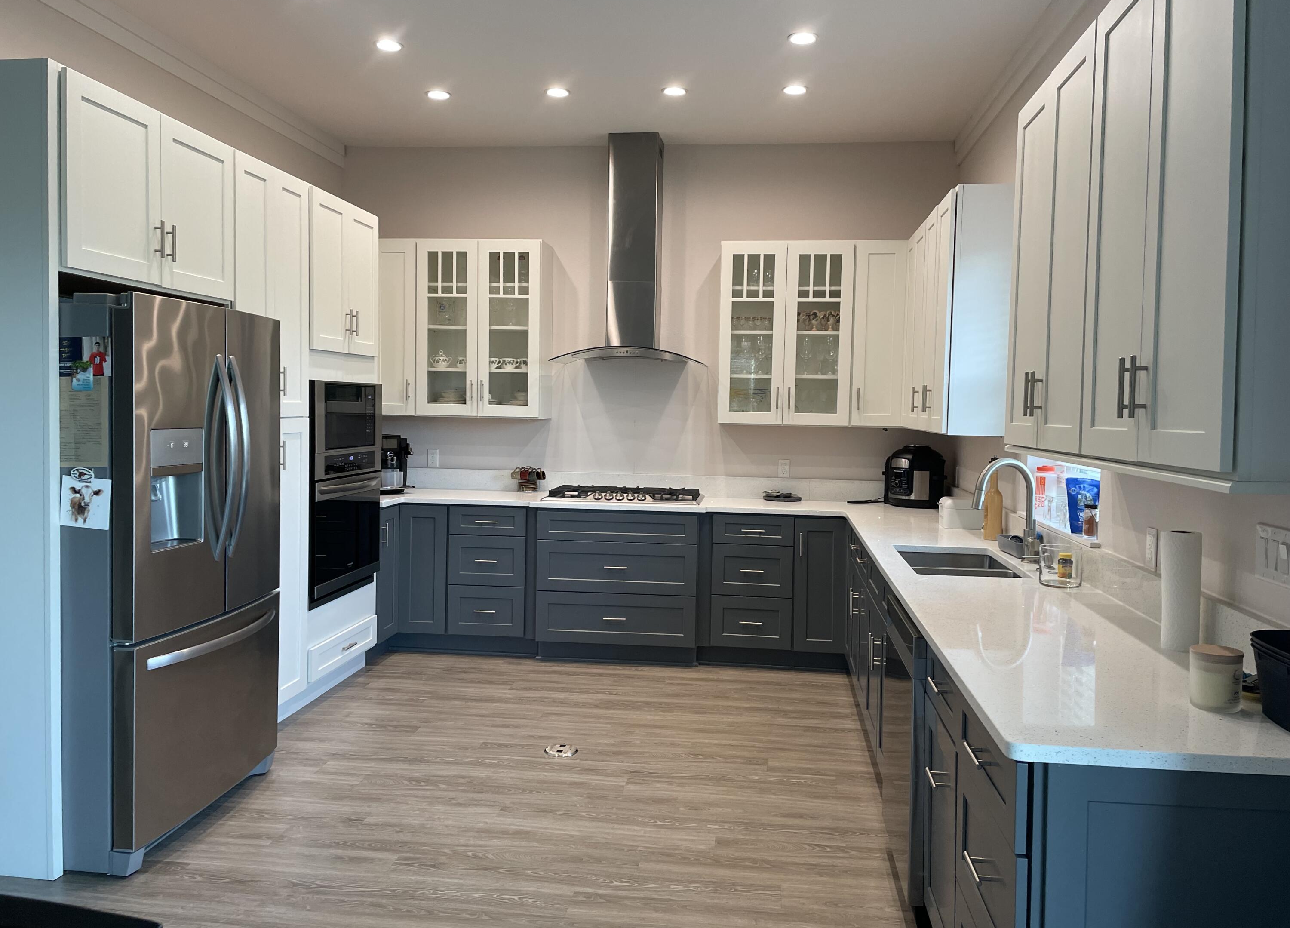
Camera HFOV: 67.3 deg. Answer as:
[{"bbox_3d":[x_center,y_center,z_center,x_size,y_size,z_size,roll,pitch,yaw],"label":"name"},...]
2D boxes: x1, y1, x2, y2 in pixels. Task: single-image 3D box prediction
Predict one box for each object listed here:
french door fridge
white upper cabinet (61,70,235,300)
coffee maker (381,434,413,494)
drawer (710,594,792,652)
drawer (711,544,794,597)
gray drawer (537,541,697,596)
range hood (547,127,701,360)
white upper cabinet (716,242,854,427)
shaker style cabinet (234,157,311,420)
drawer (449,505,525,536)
[{"bbox_3d":[-1.853,0.341,3.400,0.865,1.778,0.905,2,3,7],"label":"french door fridge"},{"bbox_3d":[-1.979,-0.915,3.382,0.640,0.600,0.925,1,3,7],"label":"white upper cabinet"},{"bbox_3d":[-1.600,-0.006,6.055,0.260,0.350,0.390,0,4,-13],"label":"coffee maker"},{"bbox_3d":[0.625,0.875,5.656,0.445,0.287,0.540,1,3,7],"label":"drawer"},{"bbox_3d":[0.632,0.591,5.648,0.448,0.293,0.500,2,3,7],"label":"drawer"},{"bbox_3d":[-0.132,0.572,5.688,0.906,0.293,0.500,2,3,7],"label":"gray drawer"},{"bbox_3d":[-0.056,-1.264,5.770,0.917,1.375,0.500,2,3,7],"label":"range hood"},{"bbox_3d":[0.837,-0.767,5.774,0.760,1.060,0.325,2,3,7],"label":"white upper cabinet"},{"bbox_3d":[-1.885,-0.730,4.155,0.640,1.055,0.608,1,3,7],"label":"shaker style cabinet"},{"bbox_3d":[-0.875,0.319,5.818,0.451,0.159,0.540,1,3,7],"label":"drawer"}]

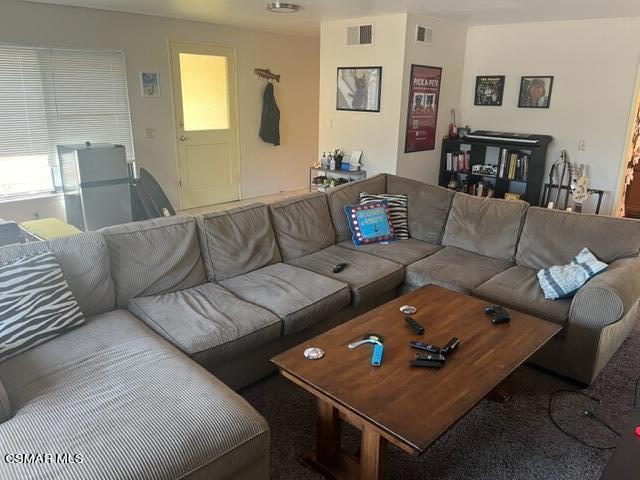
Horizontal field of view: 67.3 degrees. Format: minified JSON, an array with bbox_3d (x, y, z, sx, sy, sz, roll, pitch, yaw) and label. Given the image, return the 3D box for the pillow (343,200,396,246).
[{"bbox_3d":[0.452,-0.149,4.160,0.420,0.385,0.140,-8,-14,-26],"label":"pillow"}]

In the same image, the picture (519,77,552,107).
[{"bbox_3d":[2.456,-1.680,5.476,0.358,0.341,0.025,17,23,42],"label":"picture"}]

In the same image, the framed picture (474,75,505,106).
[{"bbox_3d":[2.058,-1.813,5.852,0.363,0.344,0.025,17,23,42],"label":"framed picture"}]

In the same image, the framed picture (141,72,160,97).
[{"bbox_3d":[-2.000,-1.842,5.701,0.020,0.268,0.237,17,23,42],"label":"framed picture"}]

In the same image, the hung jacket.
[{"bbox_3d":[-0.733,-1.803,6.958,0.140,0.870,0.290,17,23,42],"label":"hung jacket"}]

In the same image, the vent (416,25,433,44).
[{"bbox_3d":[1.164,-2.261,5.293,0.030,0.195,0.340,17,23,42],"label":"vent"}]

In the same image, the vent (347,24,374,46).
[{"bbox_3d":[0.443,-2.316,5.447,0.390,0.230,0.030,17,23,42],"label":"vent"}]

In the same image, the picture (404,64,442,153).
[{"bbox_3d":[1.226,-1.515,5.606,0.025,0.957,0.627,17,23,42],"label":"picture"}]

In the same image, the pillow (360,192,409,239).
[{"bbox_3d":[0.575,-0.213,4.307,0.430,0.420,0.140,1,-13,1],"label":"pillow"}]

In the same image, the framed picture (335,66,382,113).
[{"bbox_3d":[0.439,-1.757,5.616,0.679,0.497,0.025,17,23,42],"label":"framed picture"}]

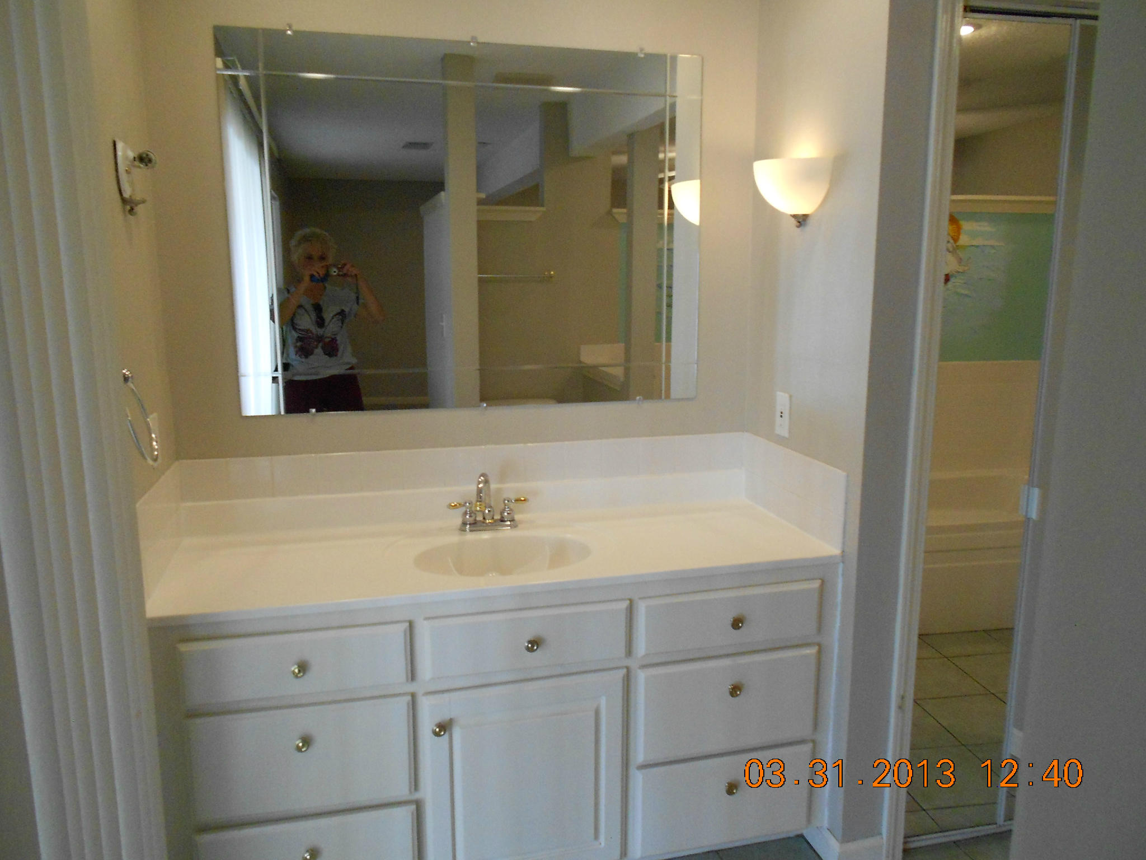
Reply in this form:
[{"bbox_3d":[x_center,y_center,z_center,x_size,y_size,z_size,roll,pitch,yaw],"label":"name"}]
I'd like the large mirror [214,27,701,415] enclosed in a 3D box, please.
[{"bbox_3d":[-0.242,-0.516,2.234,1.224,0.926,0.010,-3,10,-14],"label":"large mirror"}]

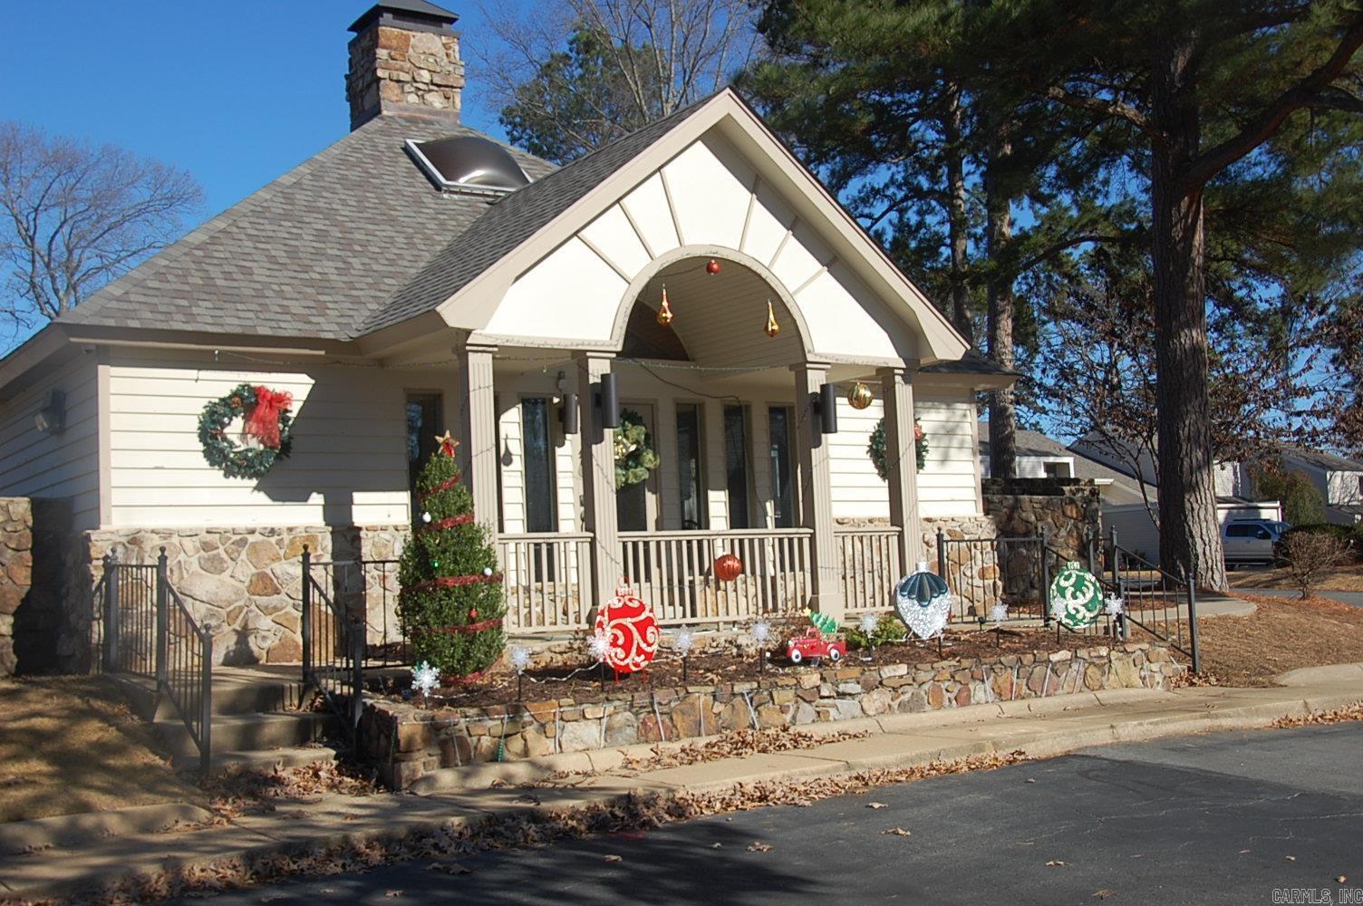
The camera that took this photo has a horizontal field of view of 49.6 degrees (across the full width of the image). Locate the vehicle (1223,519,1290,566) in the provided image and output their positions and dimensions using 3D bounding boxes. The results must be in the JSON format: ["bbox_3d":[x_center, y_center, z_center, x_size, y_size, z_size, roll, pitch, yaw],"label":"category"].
[{"bbox_3d":[21.662,3.539,57.000,5.300,1.870,1.980,-5,-5,22],"label":"vehicle"}]

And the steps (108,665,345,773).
[{"bbox_3d":[-3.410,1.869,10.671,1.058,0.454,3.626,0,-6,-29],"label":"steps"}]

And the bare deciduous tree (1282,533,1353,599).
[{"bbox_3d":[8.611,1.538,20.000,0.970,0.900,0.950,-5,-5,23],"label":"bare deciduous tree"}]

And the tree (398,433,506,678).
[{"bbox_3d":[-1.745,0.764,11.101,0.813,1.833,0.813,-3,-5,0],"label":"tree"}]

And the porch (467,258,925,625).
[{"bbox_3d":[-0.166,-0.049,14.334,5.174,3.548,1.819,1,-6,-35],"label":"porch"}]

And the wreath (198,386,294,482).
[{"bbox_3d":[-3.783,-0.185,12.815,0.823,0.823,0.196,1,-6,-35],"label":"wreath"}]

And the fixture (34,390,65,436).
[{"bbox_3d":[-5.572,-0.357,13.029,0.216,0.402,0.294,1,-6,-35],"label":"fixture"}]

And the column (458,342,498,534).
[{"bbox_3d":[-1.686,0.367,12.299,0.284,2.509,0.284,1,-6,-35],"label":"column"}]

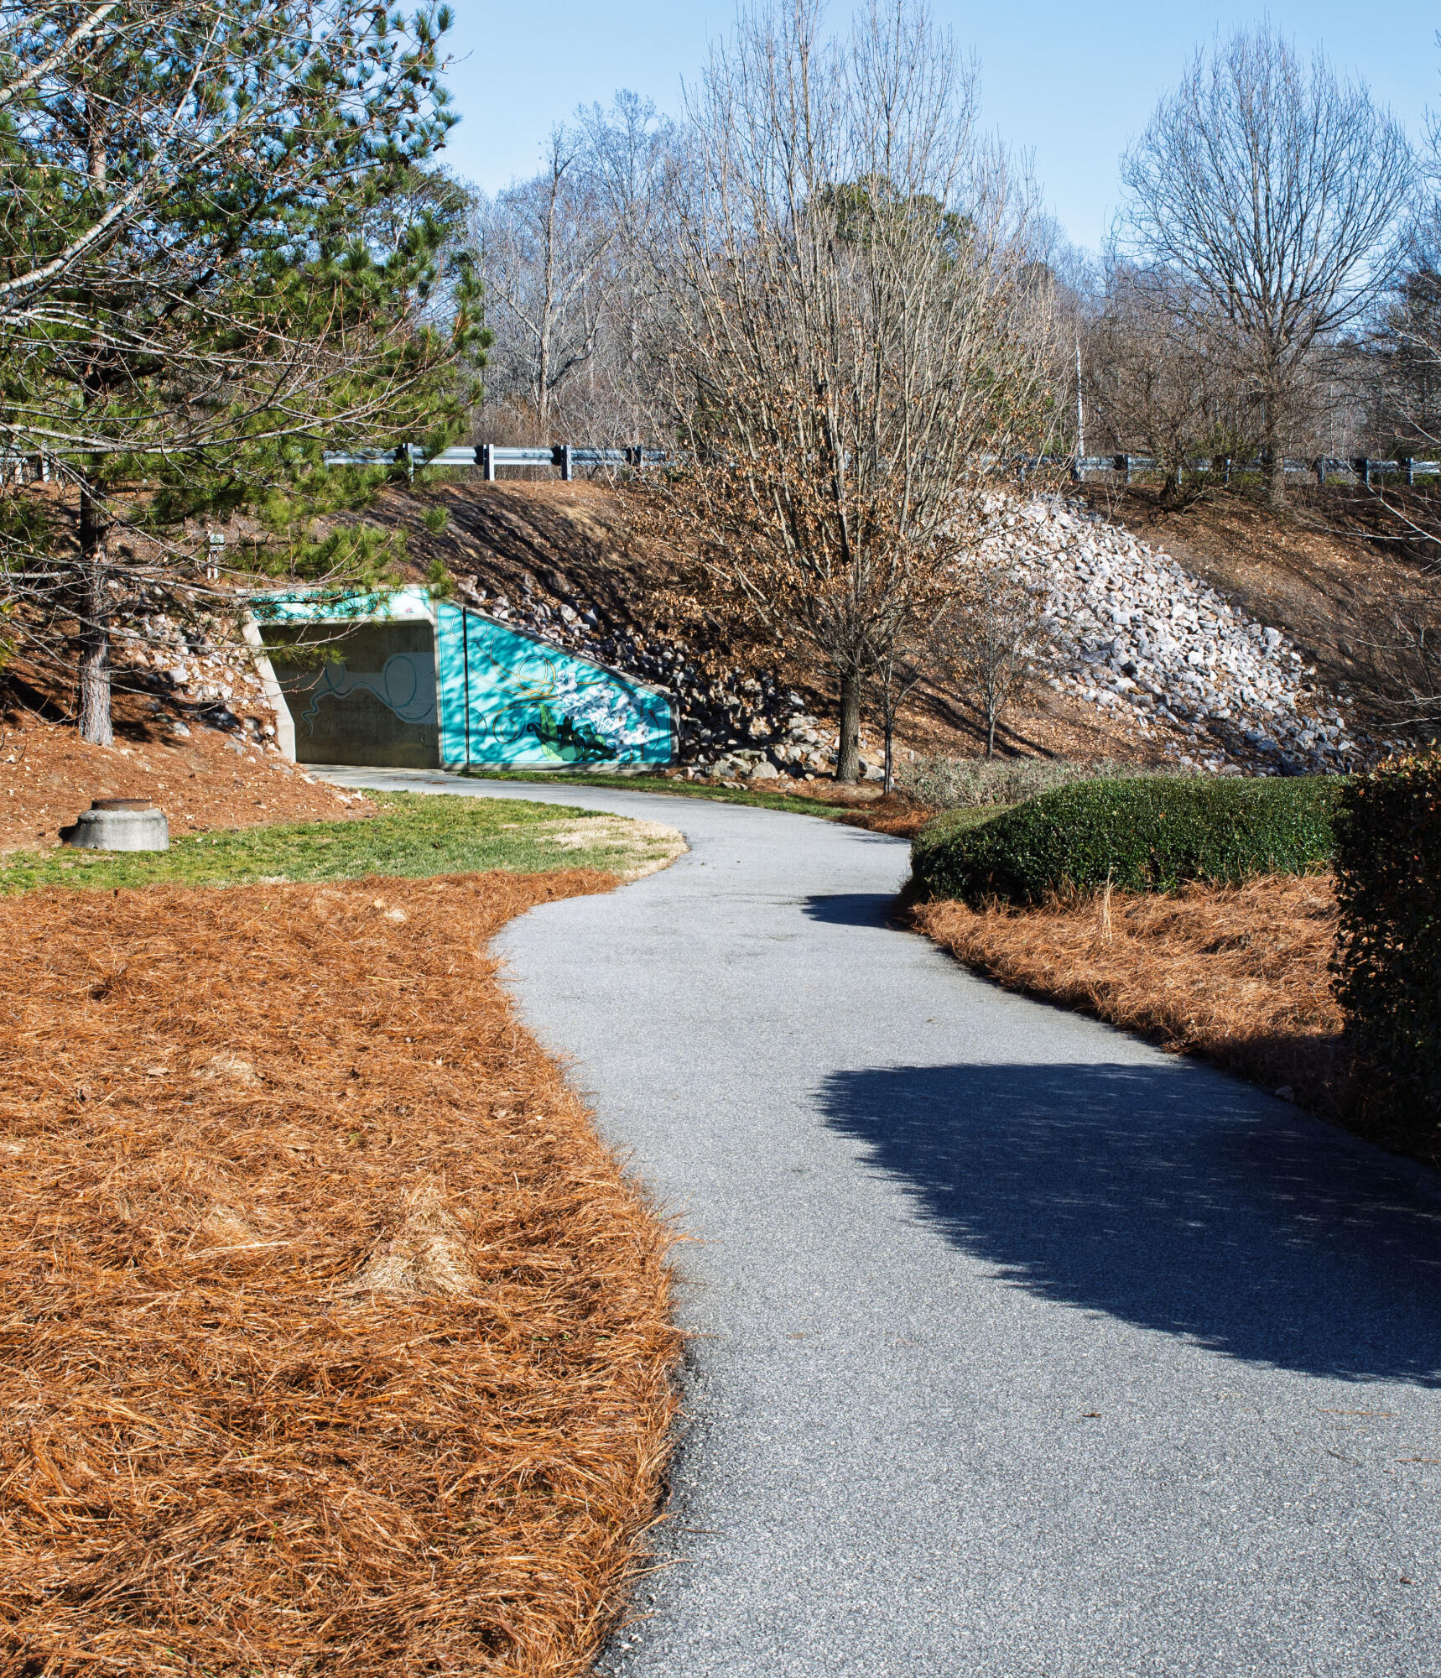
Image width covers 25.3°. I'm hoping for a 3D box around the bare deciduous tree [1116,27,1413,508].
[{"bbox_3d":[12.381,-12.923,73.100,6.600,10.500,6.600,-1,3,0],"label":"bare deciduous tree"}]

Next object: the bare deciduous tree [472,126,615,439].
[{"bbox_3d":[-5.503,-16.944,100.000,4.400,10.500,4.400,-1,3,0],"label":"bare deciduous tree"}]

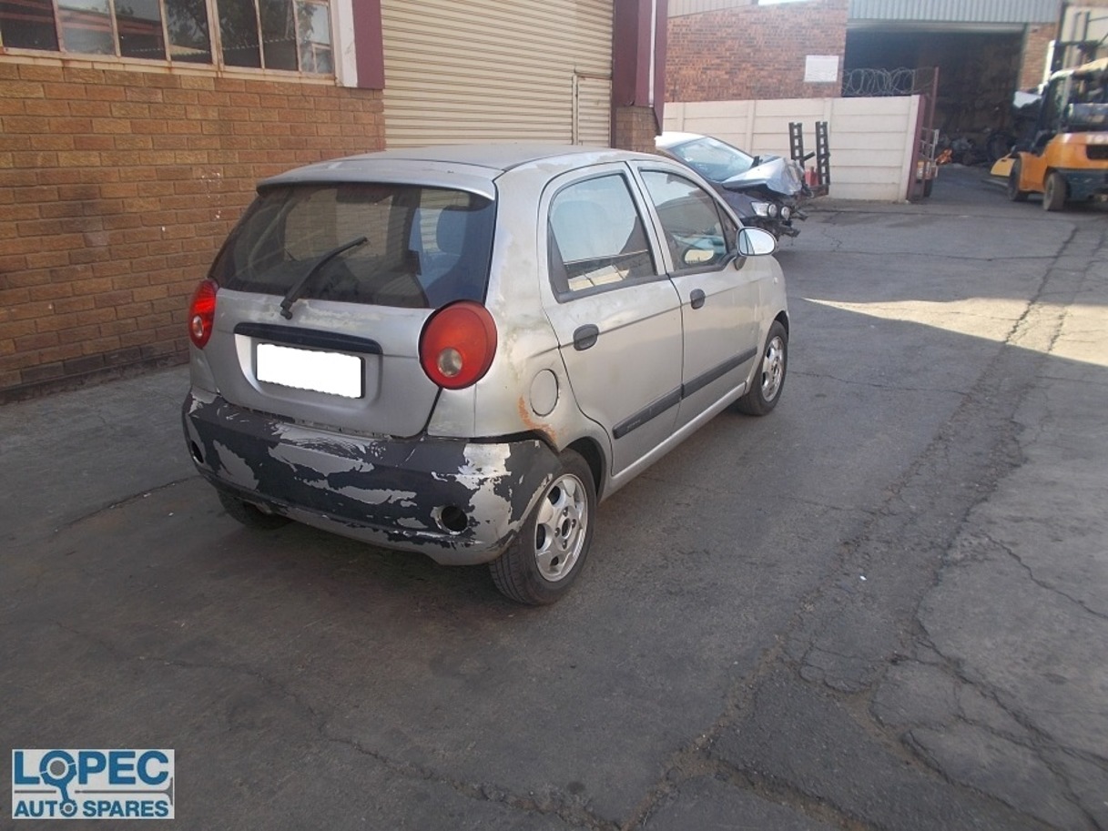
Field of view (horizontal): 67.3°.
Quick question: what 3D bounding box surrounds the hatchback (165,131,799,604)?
[{"bbox_3d":[0.059,-0.539,4.002,1.530,1.500,3.500,10,21,29],"label":"hatchback"}]

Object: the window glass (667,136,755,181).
[{"bbox_3d":[2.163,-3.416,11.022,0.860,0.200,1.410,40,41,18],"label":"window glass"}]

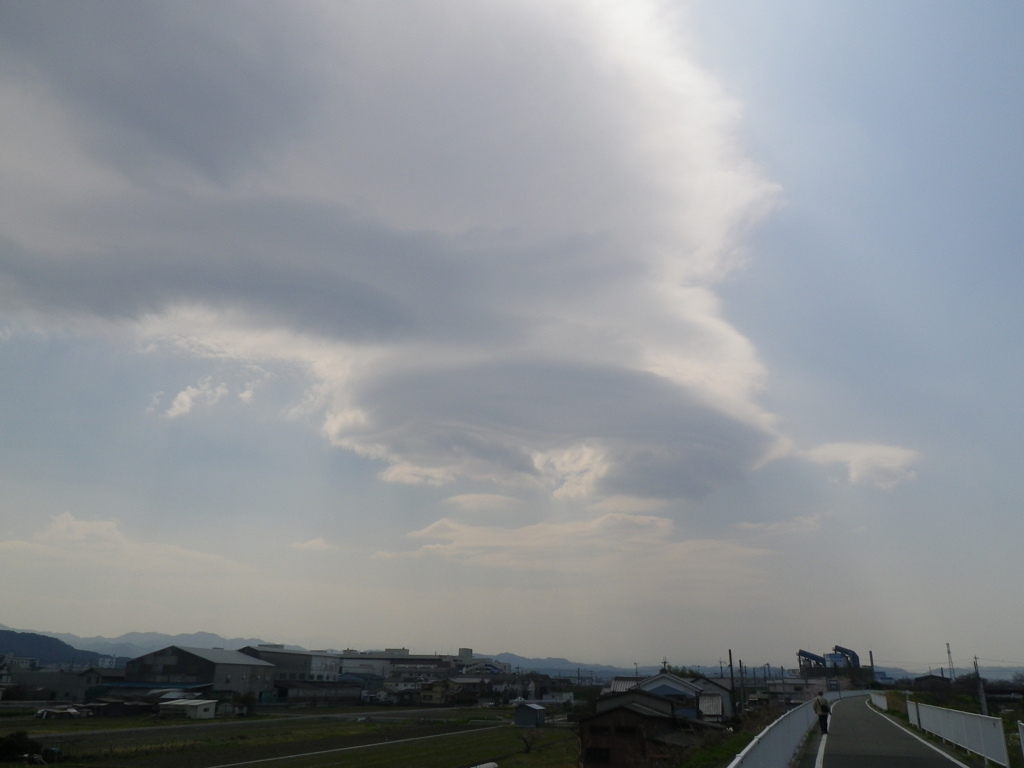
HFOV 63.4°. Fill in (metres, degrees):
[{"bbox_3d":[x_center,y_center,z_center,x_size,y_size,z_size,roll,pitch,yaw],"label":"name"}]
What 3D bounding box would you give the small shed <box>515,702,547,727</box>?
[{"bbox_3d":[2.189,39.769,99.269,2.750,2.550,3.000,-8,-22,22],"label":"small shed"}]

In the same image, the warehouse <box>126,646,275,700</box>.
[{"bbox_3d":[-82.591,78.409,222.985,24.000,13.600,34.300,-3,-20,10],"label":"warehouse"}]

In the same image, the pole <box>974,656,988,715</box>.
[{"bbox_3d":[34.984,23.808,61.621,0.380,6.650,0.380,-10,-22,26],"label":"pole"}]

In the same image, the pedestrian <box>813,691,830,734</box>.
[{"bbox_3d":[12.995,13.782,34.697,0.580,1.660,0.400,-7,-21,19],"label":"pedestrian"}]

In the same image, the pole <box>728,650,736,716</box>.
[{"bbox_3d":[34.628,46.772,129.351,0.330,9.900,0.330,-5,-21,13],"label":"pole"}]

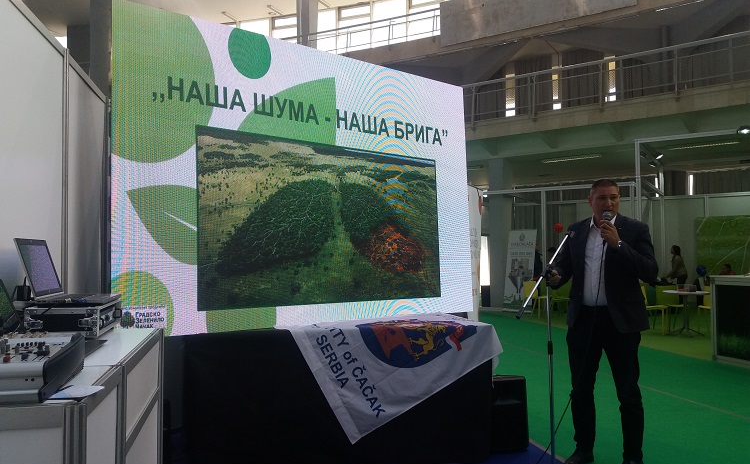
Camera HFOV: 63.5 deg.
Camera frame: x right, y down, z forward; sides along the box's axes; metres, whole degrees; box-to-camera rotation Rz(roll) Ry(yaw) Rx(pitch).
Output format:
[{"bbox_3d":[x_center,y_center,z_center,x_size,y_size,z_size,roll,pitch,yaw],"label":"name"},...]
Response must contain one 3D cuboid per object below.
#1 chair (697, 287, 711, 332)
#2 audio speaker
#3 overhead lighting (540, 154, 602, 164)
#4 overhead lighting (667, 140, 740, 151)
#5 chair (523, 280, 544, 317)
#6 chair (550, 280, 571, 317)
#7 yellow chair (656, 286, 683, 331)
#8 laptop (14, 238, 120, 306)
[{"bbox_3d":[5.771,1.305,10.250,0.460,0.810,0.500,1,-3,-30],"label":"chair"},{"bbox_3d":[0.876,1.238,4.244,0.300,0.510,0.290,0,-2,-8],"label":"audio speaker"},{"bbox_3d":[5.272,-1.962,16.232,1.550,0.090,0.200,-2,-3,32],"label":"overhead lighting"},{"bbox_3d":[7.898,-2.080,14.582,1.550,0.090,0.200,-2,-3,32],"label":"overhead lighting"},{"bbox_3d":[3.408,1.429,12.800,0.500,0.810,0.460,1,-3,-38],"label":"chair"},{"bbox_3d":[4.028,1.437,13.100,0.460,0.810,0.500,-1,-2,15],"label":"chair"},{"bbox_3d":[5.123,1.322,10.550,0.460,0.810,0.500,-1,-2,15],"label":"yellow chair"},{"bbox_3d":[-1.345,0.172,2.700,0.335,0.275,0.395,0,-2,-12],"label":"laptop"}]

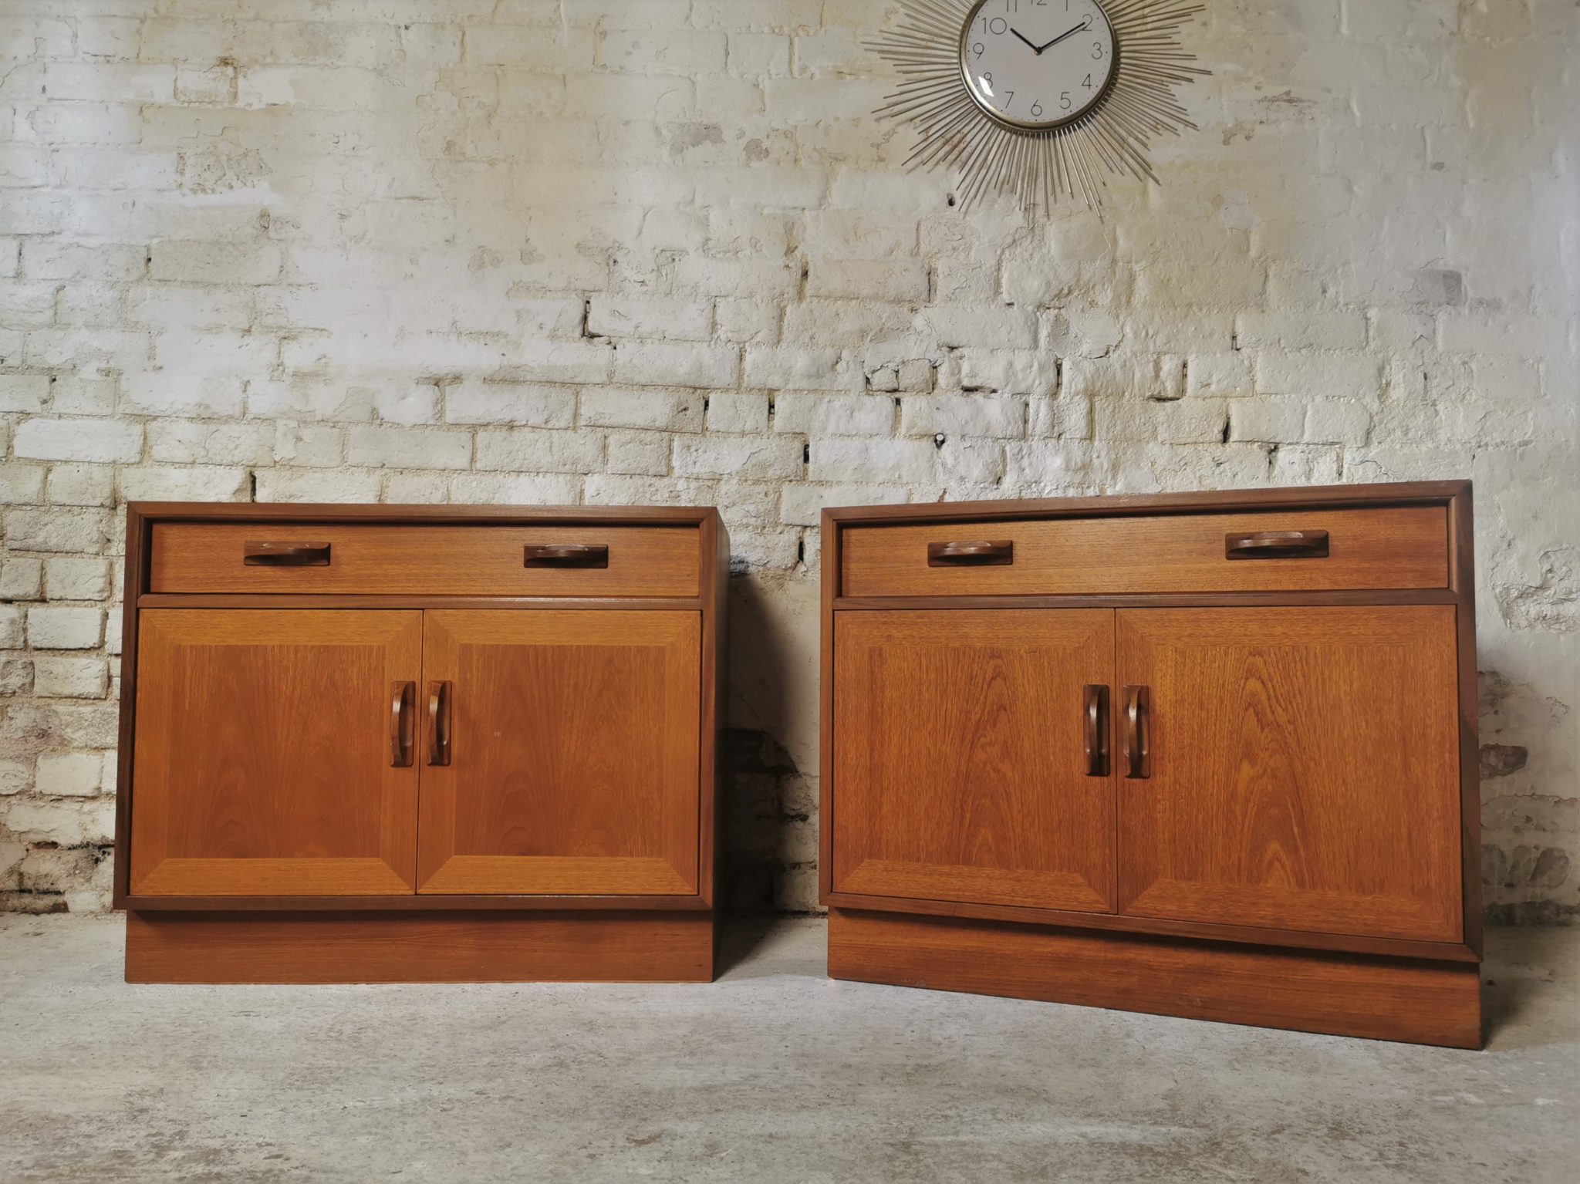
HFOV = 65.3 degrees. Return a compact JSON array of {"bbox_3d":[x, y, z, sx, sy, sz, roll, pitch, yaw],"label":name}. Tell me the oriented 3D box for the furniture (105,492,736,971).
[{"bbox_3d":[-0.524,0.226,1.960,0.830,0.678,0.469,0,-3,-1],"label":"furniture"}]

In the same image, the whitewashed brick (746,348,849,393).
[{"bbox_3d":[0.013,-0.399,2.275,0.183,0.077,0.100,0,-3,1],"label":"whitewashed brick"}]

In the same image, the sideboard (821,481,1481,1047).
[{"bbox_3d":[0.507,0.219,1.788,0.810,0.662,0.470,-1,-3,23],"label":"sideboard"}]

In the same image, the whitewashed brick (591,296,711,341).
[{"bbox_3d":[-0.252,-0.493,2.283,0.222,0.080,0.100,0,-3,1],"label":"whitewashed brick"}]

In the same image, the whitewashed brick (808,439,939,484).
[{"bbox_3d":[0.148,-0.231,2.267,0.232,0.081,0.110,1,-4,-2],"label":"whitewashed brick"}]

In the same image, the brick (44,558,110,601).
[{"bbox_3d":[-1.300,-0.018,2.320,0.120,0.076,0.150,1,-3,0],"label":"brick"}]

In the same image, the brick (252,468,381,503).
[{"bbox_3d":[-0.855,-0.182,2.272,0.230,0.073,0.100,0,-3,1],"label":"brick"}]

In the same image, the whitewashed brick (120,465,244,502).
[{"bbox_3d":[-1.095,-0.189,2.275,0.228,0.073,0.100,0,-3,1],"label":"whitewashed brick"}]

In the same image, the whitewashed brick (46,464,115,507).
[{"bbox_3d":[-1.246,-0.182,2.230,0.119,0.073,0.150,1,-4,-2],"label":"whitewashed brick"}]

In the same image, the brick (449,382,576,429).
[{"bbox_3d":[-0.505,-0.336,2.277,0.232,0.079,0.100,0,-3,1],"label":"brick"}]

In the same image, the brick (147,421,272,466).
[{"bbox_3d":[-1.062,-0.270,2.310,0.227,0.075,0.105,1,-3,0],"label":"brick"}]

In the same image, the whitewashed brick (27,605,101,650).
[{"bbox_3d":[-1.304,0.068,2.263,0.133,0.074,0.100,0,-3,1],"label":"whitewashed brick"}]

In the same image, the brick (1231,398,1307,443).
[{"bbox_3d":[0.874,-0.308,2.310,0.142,0.083,0.130,1,-4,-2],"label":"brick"}]

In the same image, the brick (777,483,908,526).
[{"bbox_3d":[0.097,-0.158,2.304,0.231,0.077,0.105,1,-3,0],"label":"brick"}]

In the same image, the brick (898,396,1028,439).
[{"bbox_3d":[0.318,-0.317,2.312,0.225,0.078,0.105,1,-3,0],"label":"brick"}]

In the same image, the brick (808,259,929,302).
[{"bbox_3d":[0.144,-0.572,2.325,0.222,0.076,0.105,1,-3,0],"label":"brick"}]

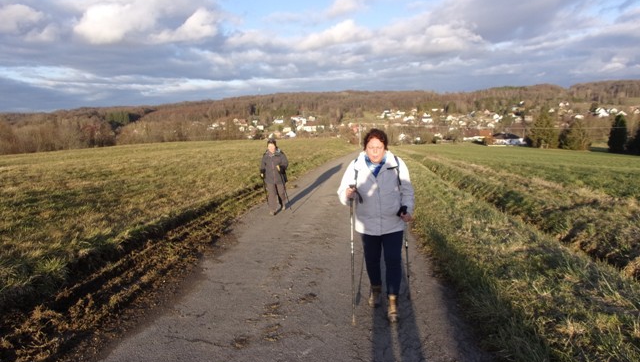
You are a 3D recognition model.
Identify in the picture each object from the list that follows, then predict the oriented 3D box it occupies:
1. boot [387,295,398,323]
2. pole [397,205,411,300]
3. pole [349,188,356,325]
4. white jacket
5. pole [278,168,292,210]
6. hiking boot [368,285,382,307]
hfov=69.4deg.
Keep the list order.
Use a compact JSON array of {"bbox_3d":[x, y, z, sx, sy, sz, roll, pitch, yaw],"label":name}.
[{"bbox_3d":[0.610,1.046,3.870,0.110,0.170,0.280,1,6,7],"label":"boot"},{"bbox_3d":[0.755,0.647,3.958,0.050,1.079,0.060,-4,34,7],"label":"pole"},{"bbox_3d":[0.260,0.593,3.588,0.050,1.134,0.060,0,10,6],"label":"pole"},{"bbox_3d":[0.450,0.092,3.710,0.600,0.660,0.420,1,6,6],"label":"white jacket"},{"bbox_3d":[-0.759,0.181,10.074,0.050,1.108,0.060,-11,27,7],"label":"pole"},{"bbox_3d":[0.512,1.012,4.197,0.110,0.170,0.280,2,6,18],"label":"hiking boot"}]

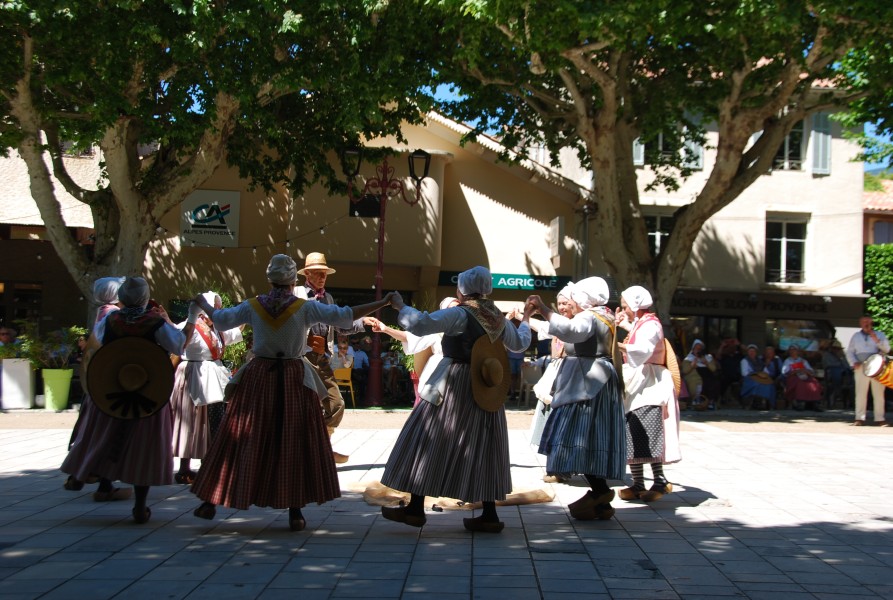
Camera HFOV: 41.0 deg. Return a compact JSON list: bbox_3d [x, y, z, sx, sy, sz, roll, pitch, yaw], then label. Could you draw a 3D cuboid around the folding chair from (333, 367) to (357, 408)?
[{"bbox_3d":[-1.786,1.548,21.000,0.440,0.770,0.480,2,-2,-11],"label":"folding chair"}]

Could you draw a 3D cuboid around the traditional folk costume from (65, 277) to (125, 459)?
[{"bbox_3d":[-2.407,0.574,8.400,0.620,1.500,0.600,2,-3,-9],"label":"traditional folk costume"}]

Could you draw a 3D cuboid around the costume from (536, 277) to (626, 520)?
[{"bbox_3d":[0.916,0.668,8.100,0.640,1.650,0.680,2,-3,6],"label":"costume"}]

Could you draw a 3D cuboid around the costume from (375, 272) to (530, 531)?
[{"bbox_3d":[0.067,0.609,7.300,0.750,1.640,0.820,0,-3,35],"label":"costume"}]

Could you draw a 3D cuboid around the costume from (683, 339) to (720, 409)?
[{"bbox_3d":[4.594,1.324,21.500,0.660,1.260,0.750,1,-2,9],"label":"costume"}]

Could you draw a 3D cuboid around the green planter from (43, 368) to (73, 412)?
[{"bbox_3d":[-6.388,1.486,19.600,0.480,0.700,0.480,1,-2,0],"label":"green planter"}]

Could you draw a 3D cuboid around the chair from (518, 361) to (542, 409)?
[{"bbox_3d":[1.510,1.501,21.200,0.490,0.840,0.530,1,-3,12],"label":"chair"}]

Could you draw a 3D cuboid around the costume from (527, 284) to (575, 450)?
[{"bbox_3d":[0.954,0.618,9.900,0.580,1.500,0.600,4,-3,-41],"label":"costume"}]

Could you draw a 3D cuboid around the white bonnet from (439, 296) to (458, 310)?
[{"bbox_3d":[0.036,0.054,10.700,0.230,0.190,0.200,0,-3,41],"label":"white bonnet"}]

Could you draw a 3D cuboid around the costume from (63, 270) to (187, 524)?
[{"bbox_3d":[-2.077,0.631,7.650,0.750,1.550,0.680,2,-2,-14],"label":"costume"}]

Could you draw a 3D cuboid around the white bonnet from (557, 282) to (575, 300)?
[{"bbox_3d":[0.988,-0.065,9.750,0.180,0.180,0.210,-1,-3,37],"label":"white bonnet"}]

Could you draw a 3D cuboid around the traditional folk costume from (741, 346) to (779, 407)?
[{"bbox_3d":[5.893,1.436,22.400,0.720,1.220,0.780,2,-3,0],"label":"traditional folk costume"}]

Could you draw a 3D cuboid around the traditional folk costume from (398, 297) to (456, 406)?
[{"bbox_3d":[0.044,0.770,10.500,0.620,1.560,0.750,-1,-3,41],"label":"traditional folk costume"}]

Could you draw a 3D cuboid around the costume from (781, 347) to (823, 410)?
[{"bbox_3d":[6.425,1.421,21.600,0.730,1.170,0.750,1,-2,3],"label":"costume"}]

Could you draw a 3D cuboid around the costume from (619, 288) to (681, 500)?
[{"bbox_3d":[1.548,0.721,9.100,0.520,1.620,0.580,2,-2,-9],"label":"costume"}]

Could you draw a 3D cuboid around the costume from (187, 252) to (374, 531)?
[{"bbox_3d":[-0.964,0.550,7.100,1.120,1.640,0.750,2,-3,-6],"label":"costume"}]

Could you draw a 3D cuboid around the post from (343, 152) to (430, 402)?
[{"bbox_3d":[-1.081,-0.423,21.500,1.570,4.600,0.420,2,-3,0],"label":"post"}]

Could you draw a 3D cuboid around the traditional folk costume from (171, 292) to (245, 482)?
[{"bbox_3d":[-1.941,0.667,9.650,0.550,1.420,0.620,-1,-3,44],"label":"traditional folk costume"}]

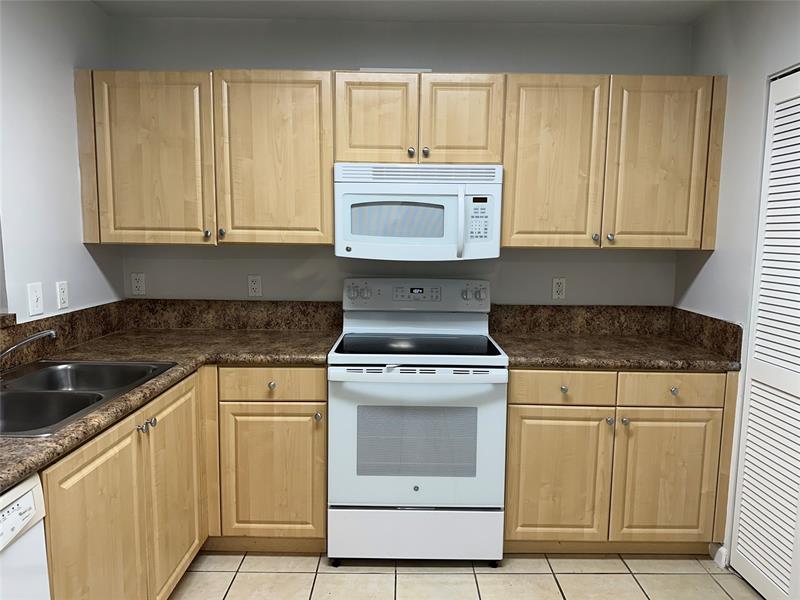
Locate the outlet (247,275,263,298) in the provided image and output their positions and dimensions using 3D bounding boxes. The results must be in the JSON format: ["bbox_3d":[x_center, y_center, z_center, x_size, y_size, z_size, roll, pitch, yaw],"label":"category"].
[{"bbox_3d":[-0.771,-0.073,2.957,0.072,0.116,0.012,1,6,0],"label":"outlet"}]

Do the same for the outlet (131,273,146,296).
[{"bbox_3d":[-1.394,-0.084,2.956,0.072,0.116,0.012,1,6,0],"label":"outlet"}]

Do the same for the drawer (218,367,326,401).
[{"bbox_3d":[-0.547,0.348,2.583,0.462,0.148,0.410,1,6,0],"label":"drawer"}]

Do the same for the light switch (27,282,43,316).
[{"bbox_3d":[-1.465,-0.003,2.240,0.014,0.123,0.077,1,6,0],"label":"light switch"}]

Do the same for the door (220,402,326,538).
[{"bbox_3d":[-0.542,0.735,2.397,0.452,0.602,0.022,1,6,0],"label":"door"}]

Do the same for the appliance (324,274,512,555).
[{"bbox_3d":[0.075,0.524,2.667,0.758,1.200,0.680,1,6,0],"label":"appliance"}]

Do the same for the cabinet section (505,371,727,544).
[{"bbox_3d":[0.914,0.646,2.670,0.914,0.759,0.598,1,6,0],"label":"cabinet section"}]

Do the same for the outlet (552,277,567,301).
[{"bbox_3d":[0.853,-0.057,2.958,0.072,0.116,0.012,1,6,0],"label":"outlet"}]

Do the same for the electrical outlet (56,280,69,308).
[{"bbox_3d":[-1.466,-0.021,2.421,0.012,0.116,0.073,1,6,0],"label":"electrical outlet"}]

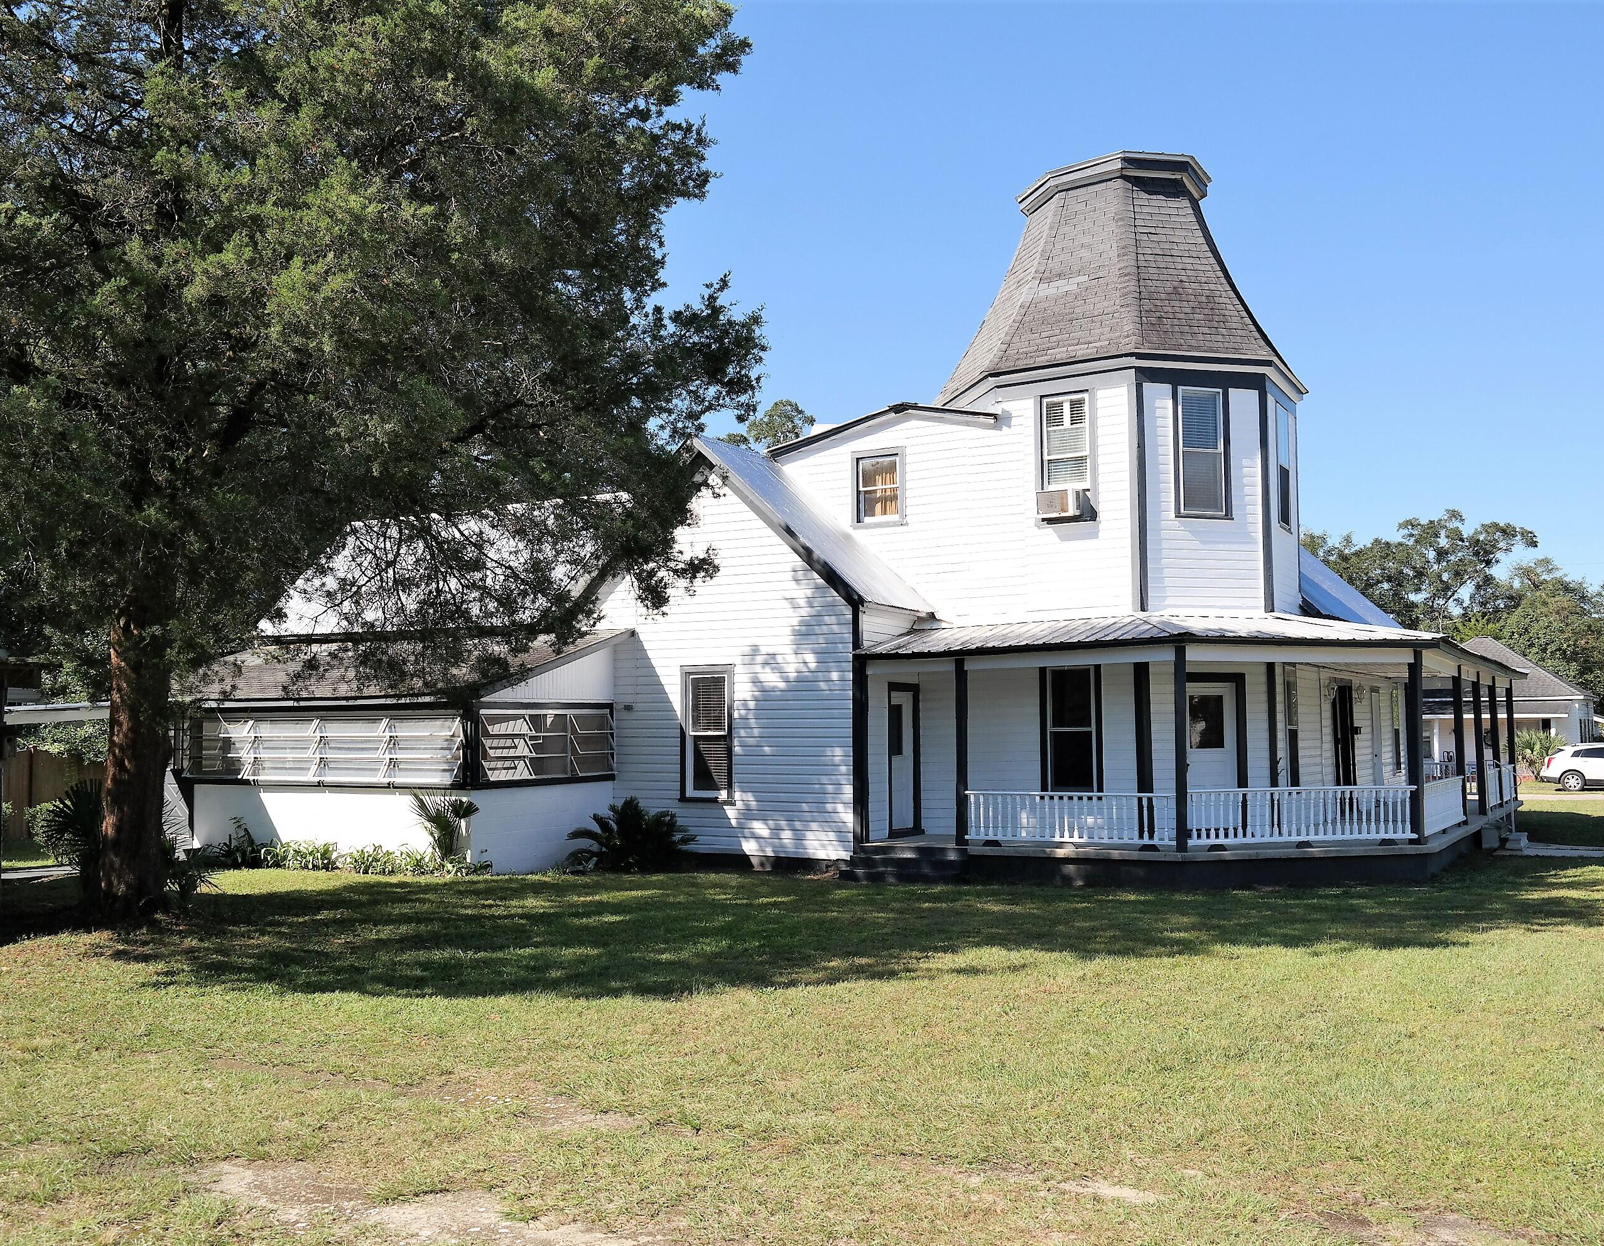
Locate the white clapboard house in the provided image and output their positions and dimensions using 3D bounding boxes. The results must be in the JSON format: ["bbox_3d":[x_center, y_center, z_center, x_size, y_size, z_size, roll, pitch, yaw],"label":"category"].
[{"bbox_3d":[2.362,-1.389,26.663,19.120,10.630,20.650,-3,-5,31],"label":"white clapboard house"}]

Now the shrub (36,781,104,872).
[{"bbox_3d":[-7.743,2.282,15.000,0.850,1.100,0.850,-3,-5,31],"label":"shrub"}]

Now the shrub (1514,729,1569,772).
[{"bbox_3d":[29.958,5.346,57.000,2.200,2.100,2.300,-3,-5,31],"label":"shrub"}]

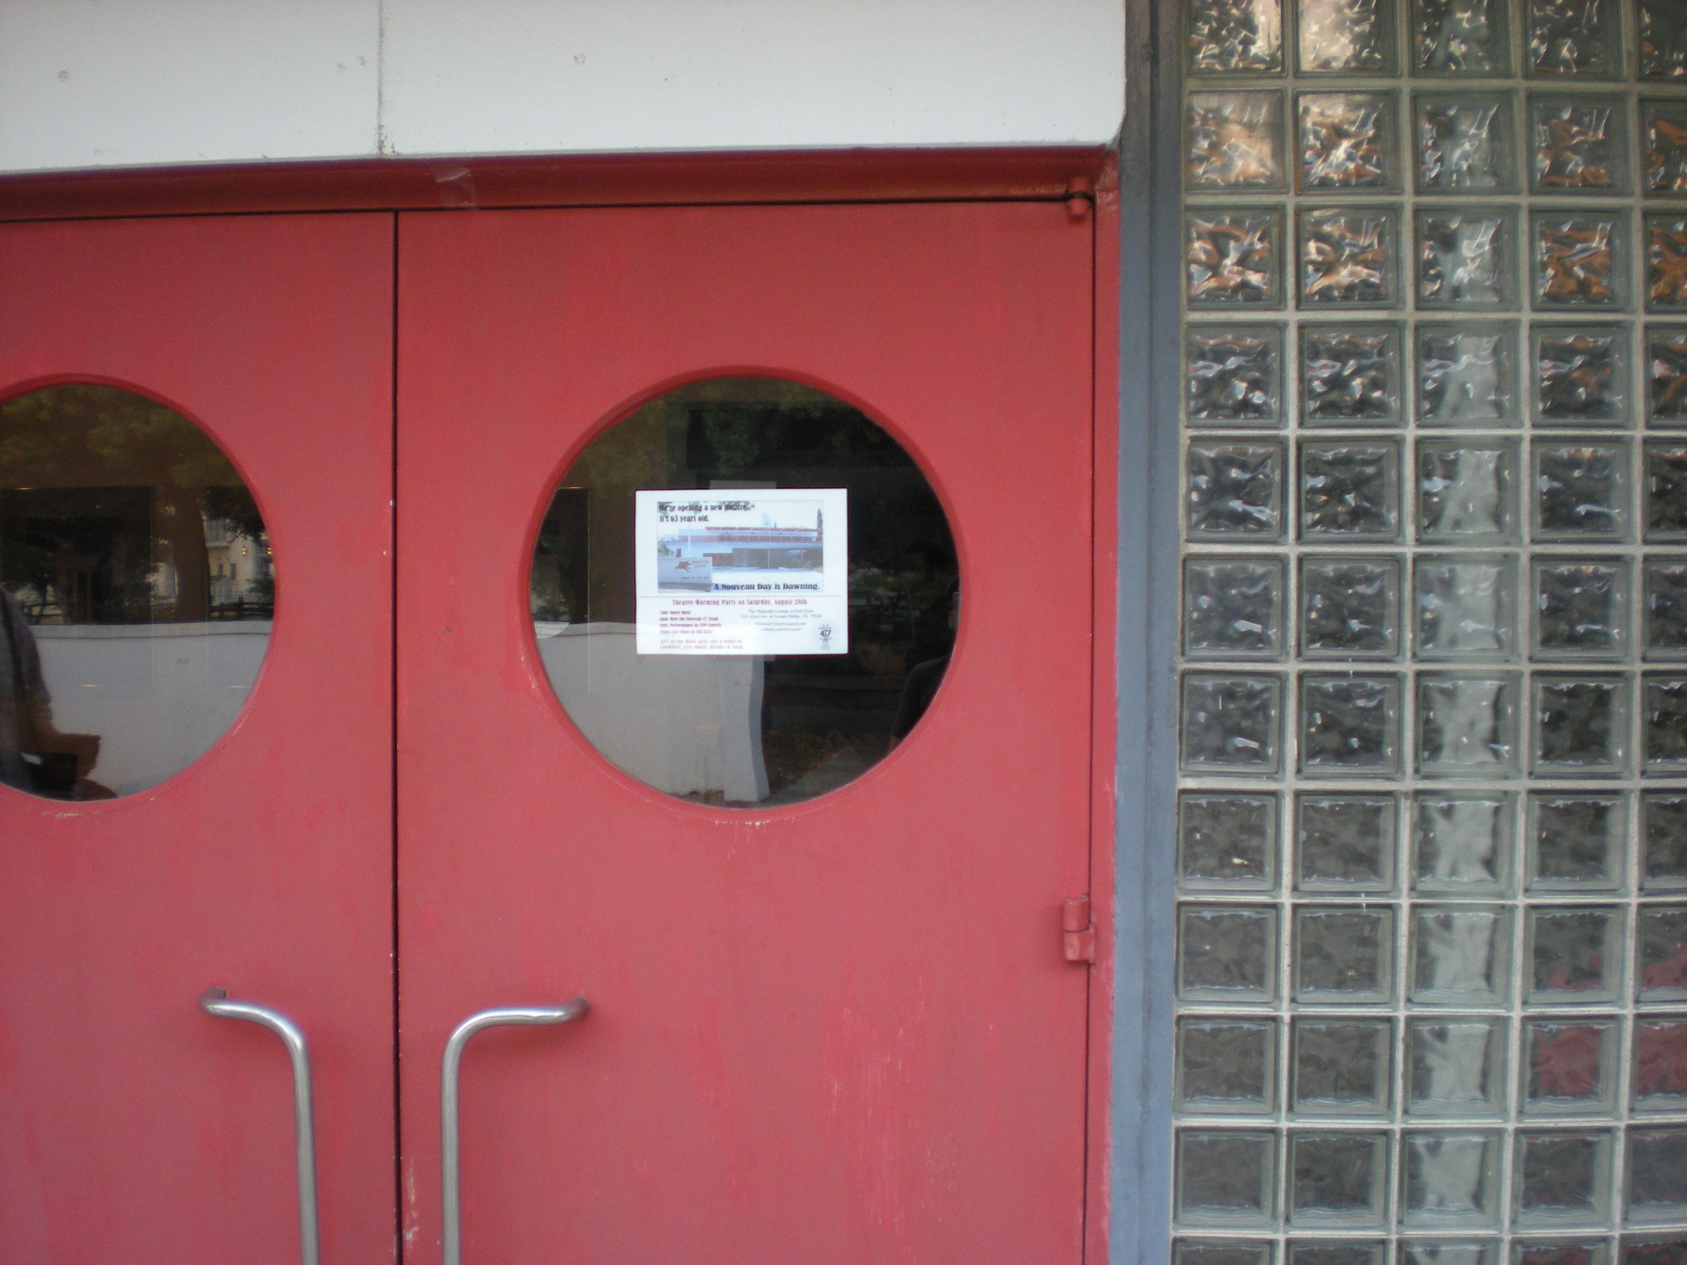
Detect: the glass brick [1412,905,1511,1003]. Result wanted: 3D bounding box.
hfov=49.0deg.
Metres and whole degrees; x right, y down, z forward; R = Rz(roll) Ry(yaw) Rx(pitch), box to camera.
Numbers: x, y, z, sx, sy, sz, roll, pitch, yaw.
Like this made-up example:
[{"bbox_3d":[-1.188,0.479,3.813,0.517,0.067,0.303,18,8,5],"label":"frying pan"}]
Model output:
[{"bbox_3d":[0.800,0.415,2.429,0.140,0.140,0.085,0,1,3],"label":"glass brick"}]

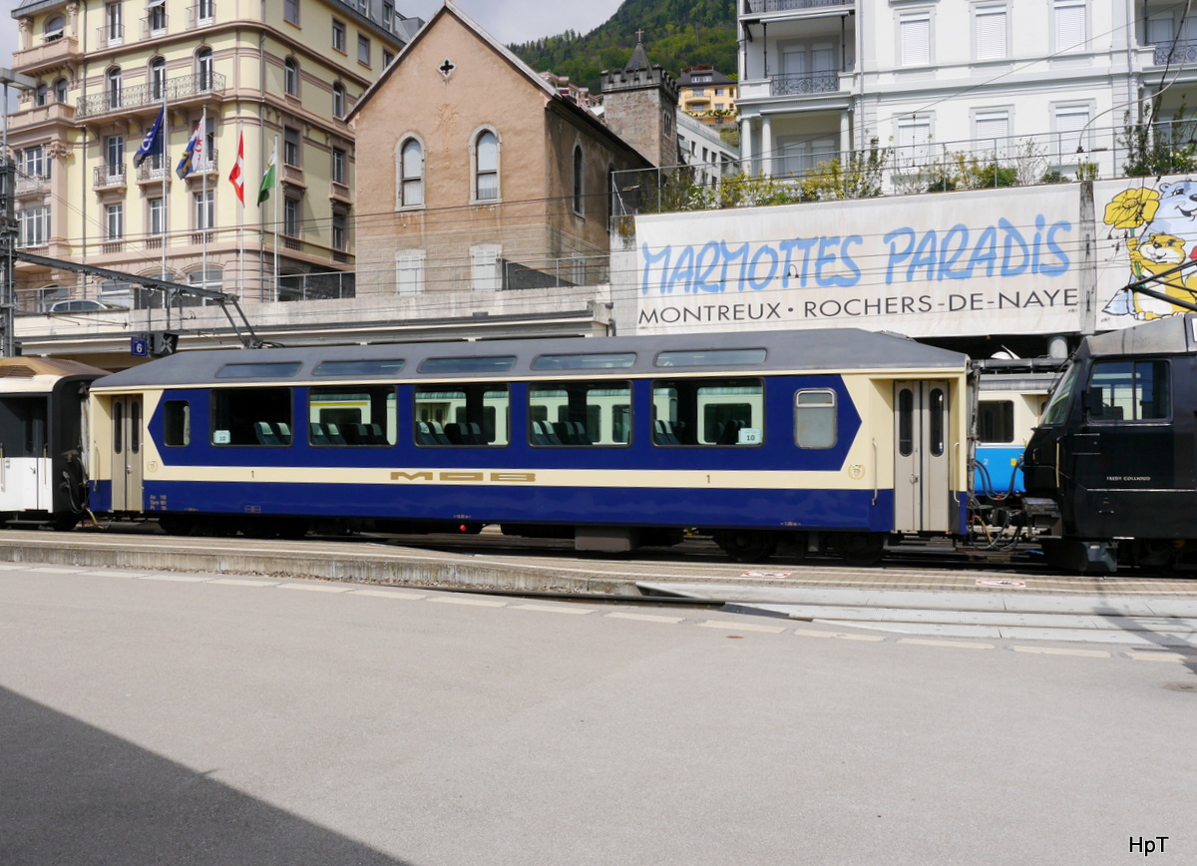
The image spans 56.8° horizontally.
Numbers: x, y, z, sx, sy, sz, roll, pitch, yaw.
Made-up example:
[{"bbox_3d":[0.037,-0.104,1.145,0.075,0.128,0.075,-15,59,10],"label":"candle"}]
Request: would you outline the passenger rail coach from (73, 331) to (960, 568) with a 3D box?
[{"bbox_3d":[-1.726,0.226,19.041,15.490,3.560,2.670,0,0,20],"label":"passenger rail coach"}]

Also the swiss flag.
[{"bbox_3d":[-14.910,-10.870,45.500,0.750,2.900,0.350,0,0,-14],"label":"swiss flag"}]

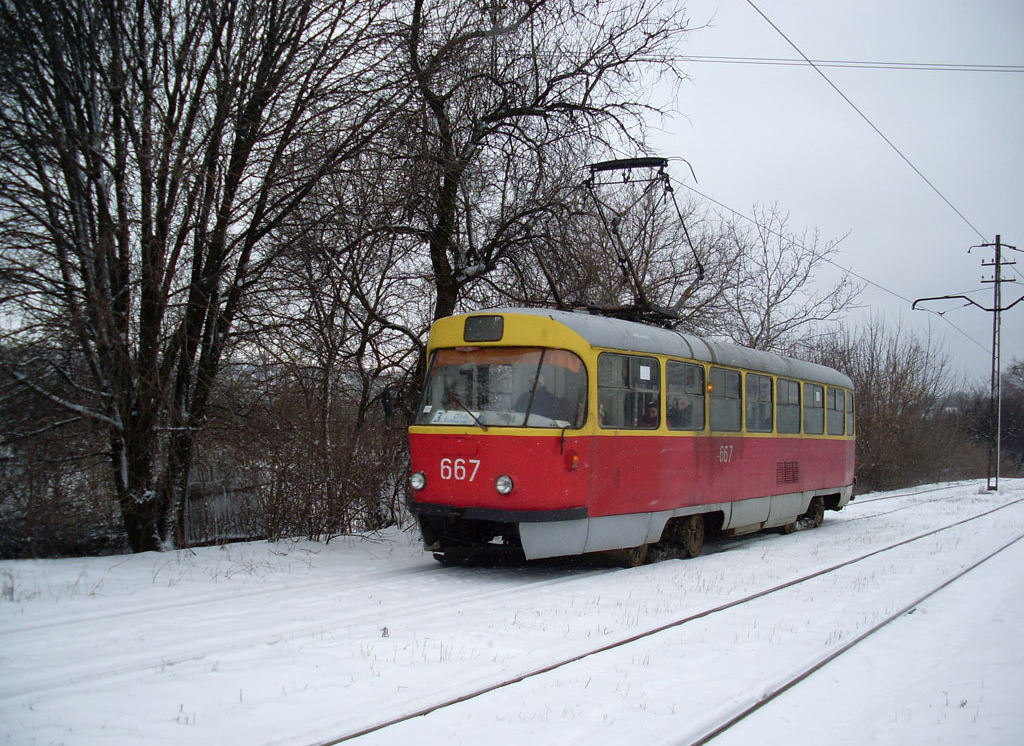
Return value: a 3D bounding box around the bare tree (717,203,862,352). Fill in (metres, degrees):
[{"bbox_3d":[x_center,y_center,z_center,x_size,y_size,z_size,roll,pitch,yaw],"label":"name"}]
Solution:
[{"bbox_3d":[9.400,-0.900,38.000,5.300,9.700,5.000,0,-3,13],"label":"bare tree"}]

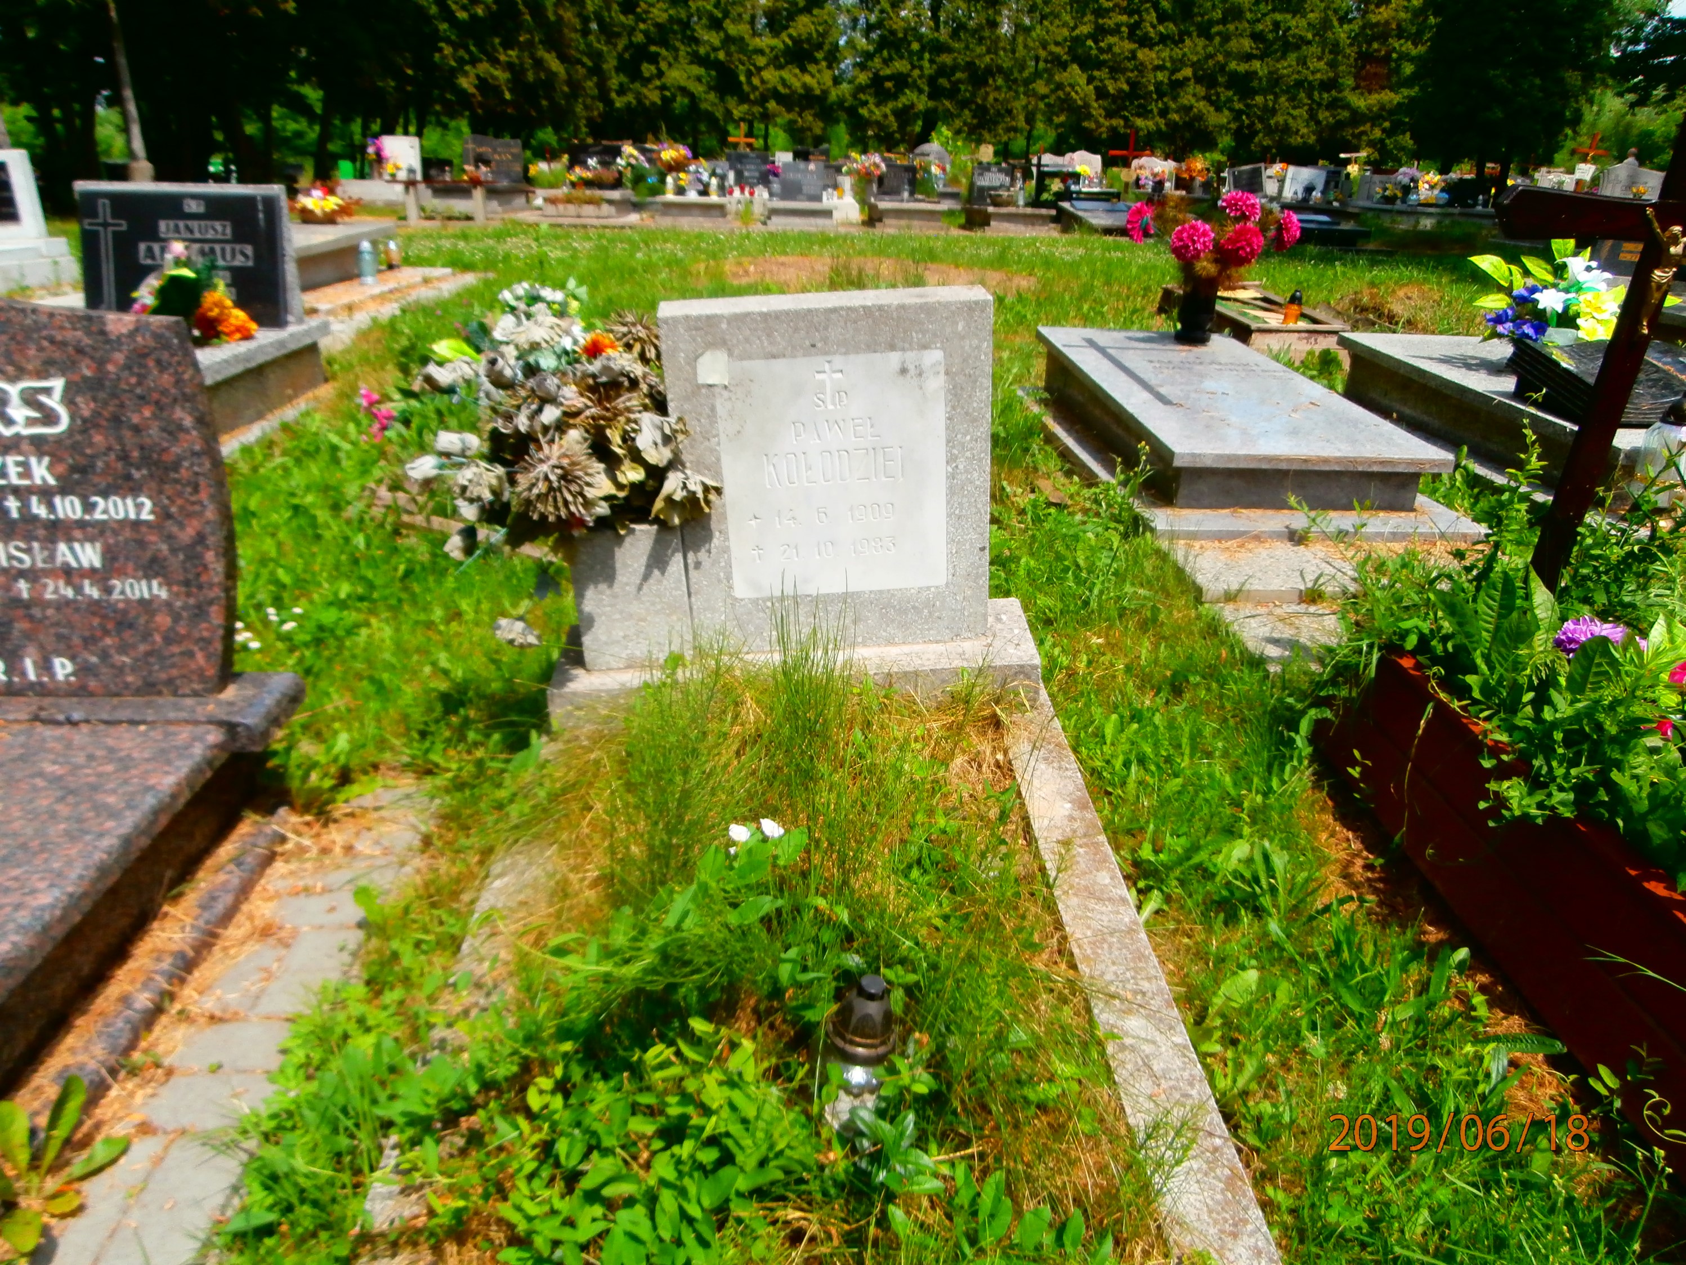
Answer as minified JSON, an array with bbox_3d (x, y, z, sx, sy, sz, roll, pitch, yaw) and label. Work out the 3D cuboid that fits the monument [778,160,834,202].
[{"bbox_3d":[-0.510,-6.011,15.600,0.710,0.520,0.120,-2,24,-4],"label":"monument"}]

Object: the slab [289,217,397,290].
[{"bbox_3d":[-4.041,-2.766,8.694,0.880,0.310,2.000,-1,24,-2],"label":"slab"}]

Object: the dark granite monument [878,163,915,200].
[{"bbox_3d":[0.693,-5.880,15.277,0.547,0.463,0.130,0,24,-4],"label":"dark granite monument"}]

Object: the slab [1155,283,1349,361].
[{"bbox_3d":[2.466,-1.901,7.169,0.600,0.210,1.700,0,24,-4],"label":"slab"}]

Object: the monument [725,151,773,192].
[{"bbox_3d":[-1.236,-5.981,15.262,0.591,0.532,0.130,0,24,-4],"label":"monument"}]

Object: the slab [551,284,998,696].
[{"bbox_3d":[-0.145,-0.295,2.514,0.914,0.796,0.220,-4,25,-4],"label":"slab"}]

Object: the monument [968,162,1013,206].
[{"bbox_3d":[1.884,-5.670,14.800,0.530,0.520,0.110,-2,24,-4],"label":"monument"}]

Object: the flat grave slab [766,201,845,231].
[{"bbox_3d":[-0.470,-5.436,15.148,0.960,0.259,1.600,1,24,-3],"label":"flat grave slab"}]

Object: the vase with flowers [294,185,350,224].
[{"bbox_3d":[-3.648,-2.979,8.135,0.360,0.270,0.310,0,24,-5],"label":"vase with flowers"}]

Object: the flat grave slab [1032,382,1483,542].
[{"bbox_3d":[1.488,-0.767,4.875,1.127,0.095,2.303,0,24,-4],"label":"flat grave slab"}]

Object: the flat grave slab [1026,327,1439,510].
[{"bbox_3d":[1.322,-0.820,4.285,0.845,0.200,1.819,0,26,-5],"label":"flat grave slab"}]

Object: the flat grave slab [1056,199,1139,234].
[{"bbox_3d":[3.335,-5.096,14.449,0.960,0.210,1.950,0,27,-4],"label":"flat grave slab"}]

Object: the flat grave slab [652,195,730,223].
[{"bbox_3d":[-1.974,-5.761,15.843,1.000,0.310,1.800,-1,24,-3],"label":"flat grave slab"}]

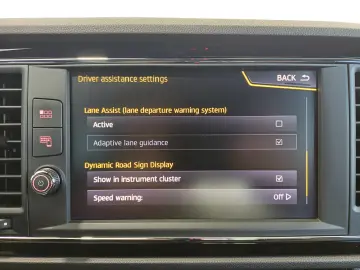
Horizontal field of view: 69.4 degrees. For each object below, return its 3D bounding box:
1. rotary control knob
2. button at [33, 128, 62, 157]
[{"bbox_3d":[-0.088,0.031,0.171,0.018,0.018,0.013,0,0,-2],"label":"rotary control knob"},{"bbox_3d":[-0.090,0.005,0.177,0.020,0.019,0.005,0,0,-6],"label":"button"}]

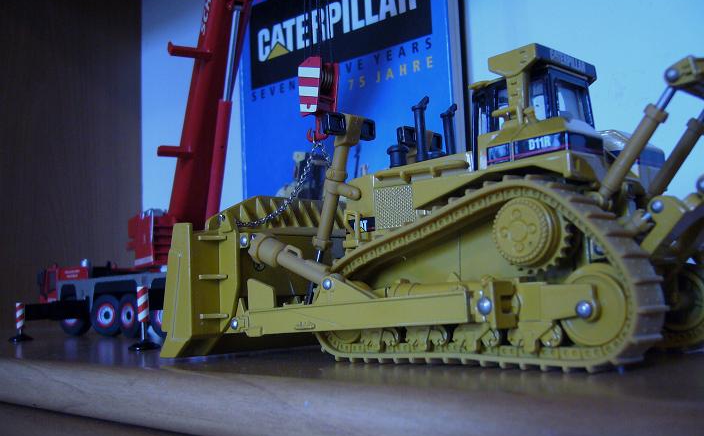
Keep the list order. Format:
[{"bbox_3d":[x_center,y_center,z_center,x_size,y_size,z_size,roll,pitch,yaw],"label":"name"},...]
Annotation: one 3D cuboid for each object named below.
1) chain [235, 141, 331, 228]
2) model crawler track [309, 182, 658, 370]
[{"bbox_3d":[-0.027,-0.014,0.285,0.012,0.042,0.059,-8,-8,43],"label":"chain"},{"bbox_3d":[0.033,0.018,0.219,0.121,0.054,0.017,-8,-8,43],"label":"model crawler track"}]

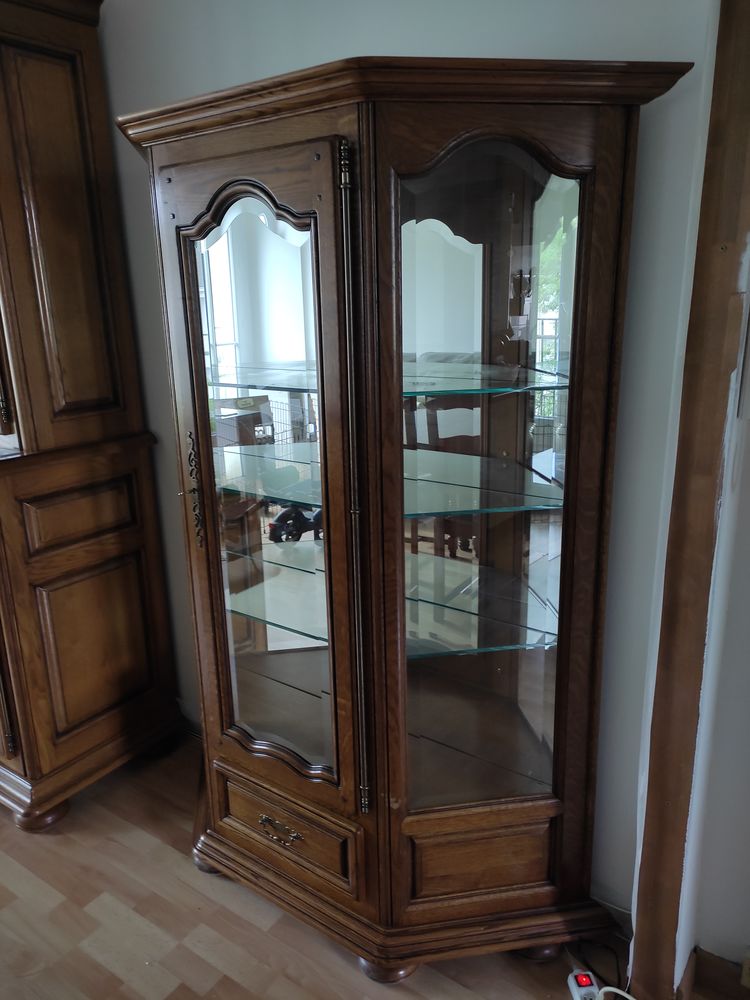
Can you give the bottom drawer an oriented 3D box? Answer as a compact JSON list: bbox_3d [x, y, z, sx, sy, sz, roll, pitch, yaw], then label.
[{"bbox_3d":[-0.131,0.729,1.829,0.458,0.171,0.270,10,19,36],"label":"bottom drawer"}]

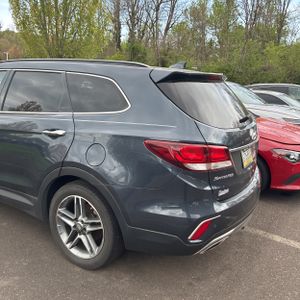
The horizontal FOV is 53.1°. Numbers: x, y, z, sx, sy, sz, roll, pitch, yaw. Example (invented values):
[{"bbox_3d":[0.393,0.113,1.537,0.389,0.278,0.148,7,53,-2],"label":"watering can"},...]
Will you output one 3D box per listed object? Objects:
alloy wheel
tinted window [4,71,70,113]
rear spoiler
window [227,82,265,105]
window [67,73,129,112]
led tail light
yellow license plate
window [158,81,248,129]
[{"bbox_3d":[-0.506,0.596,2.429,0.510,0.510,0.200,6,12,31],"label":"alloy wheel"},{"bbox_3d":[-0.931,-0.496,2.558,0.876,0.391,0.050,6,-9,31],"label":"tinted window"},{"bbox_3d":[0.489,-0.620,2.597,0.370,0.155,1.220,6,12,31],"label":"rear spoiler"},{"bbox_3d":[2.115,-1.335,7.100,1.300,0.180,0.800,-12,56,-49],"label":"window"},{"bbox_3d":[-0.407,-0.428,2.246,0.640,0.326,0.050,5,-9,27],"label":"window"},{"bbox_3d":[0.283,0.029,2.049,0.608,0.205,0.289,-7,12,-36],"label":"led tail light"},{"bbox_3d":[0.818,0.056,2.509,0.020,0.155,0.305,-7,5,32],"label":"yellow license plate"},{"bbox_3d":[0.590,-0.391,2.574,0.180,0.530,1.220,-40,-13,30],"label":"window"}]

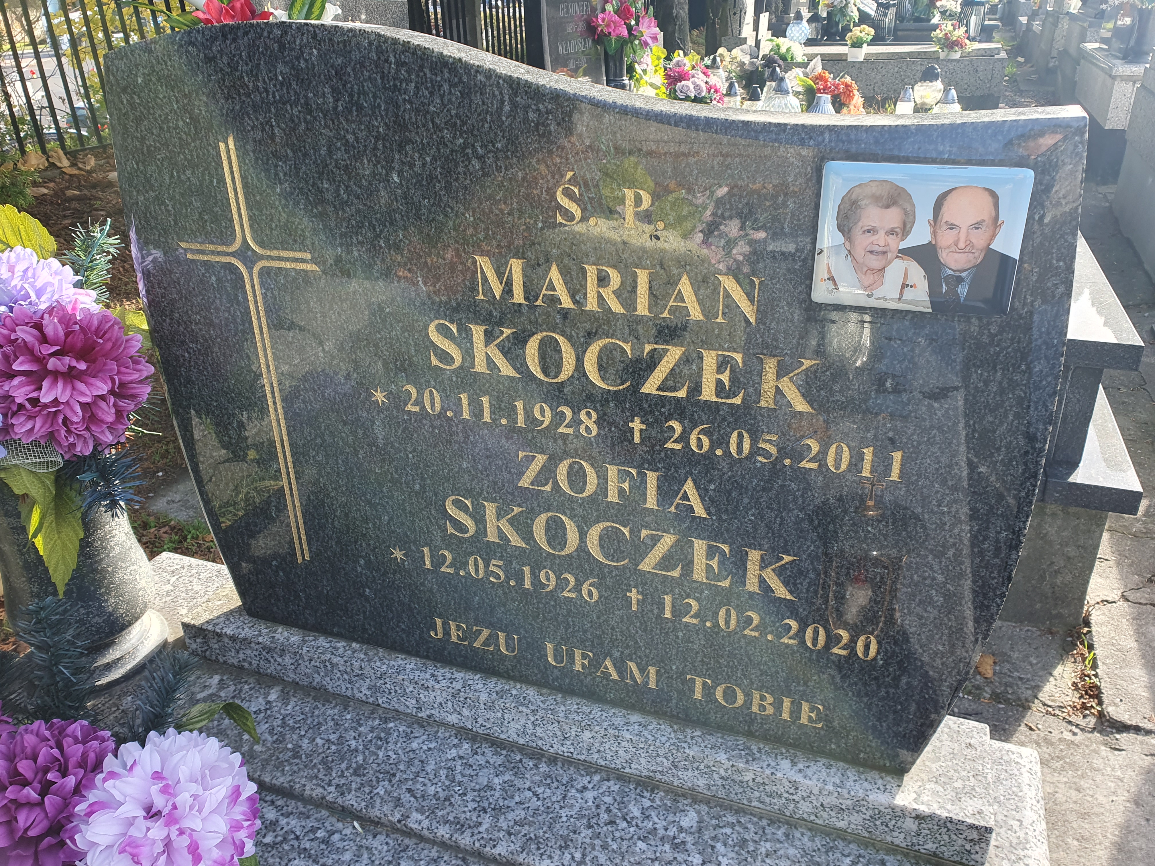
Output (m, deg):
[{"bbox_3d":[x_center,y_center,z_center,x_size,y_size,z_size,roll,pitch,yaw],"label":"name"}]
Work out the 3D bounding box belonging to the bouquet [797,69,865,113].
[{"bbox_3d":[1.157,-1.547,3.950,0.290,0.215,0.240,8,29,19],"label":"bouquet"}]

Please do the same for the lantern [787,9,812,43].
[{"bbox_3d":[1.762,-3.233,6.900,0.190,0.280,0.190,4,28,13],"label":"lantern"}]

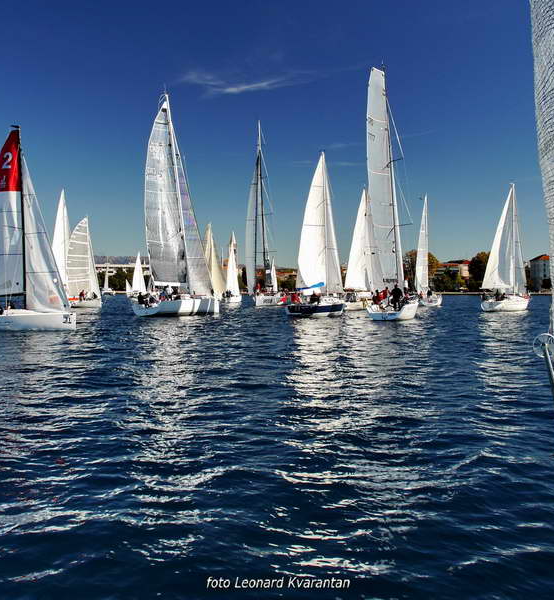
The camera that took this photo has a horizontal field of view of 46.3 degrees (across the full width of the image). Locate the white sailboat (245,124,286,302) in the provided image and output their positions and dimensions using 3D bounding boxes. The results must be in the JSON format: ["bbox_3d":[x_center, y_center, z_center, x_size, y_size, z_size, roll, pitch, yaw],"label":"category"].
[{"bbox_3d":[-1.123,-11.141,83.815,4.510,23.500,15.500,0,1,14],"label":"white sailboat"}]

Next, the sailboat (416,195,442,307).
[{"bbox_3d":[19.332,-6.239,80.902,3.460,13.800,10.000,0,1,15],"label":"sailboat"}]

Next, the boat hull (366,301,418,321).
[{"bbox_3d":[8.682,0.561,47.217,3.600,1.400,11.600,0,1,18],"label":"boat hull"}]

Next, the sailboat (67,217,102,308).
[{"bbox_3d":[-21.017,-4.229,71.936,2.620,10.100,7.200,0,1,20],"label":"sailboat"}]

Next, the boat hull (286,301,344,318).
[{"bbox_3d":[3.820,0.476,52.017,3.100,1.400,9.500,1,1,28],"label":"boat hull"}]

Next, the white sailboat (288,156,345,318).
[{"bbox_3d":[3.820,-5.323,51.914,3.260,13.000,9.500,1,1,28],"label":"white sailboat"}]

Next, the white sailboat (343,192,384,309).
[{"bbox_3d":[9.108,-5.028,63.421,3.150,12.000,8.800,1,1,30],"label":"white sailboat"}]

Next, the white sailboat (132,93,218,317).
[{"bbox_3d":[-7.362,-7.941,52.867,3.890,18.200,11.600,0,1,24],"label":"white sailboat"}]

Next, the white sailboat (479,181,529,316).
[{"bbox_3d":[22.577,-5.051,61.920,3.260,12.100,9.000,1,1,45],"label":"white sailboat"}]

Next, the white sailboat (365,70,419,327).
[{"bbox_3d":[8.682,-7.888,47.067,3.780,18.300,11.600,0,1,18],"label":"white sailboat"}]

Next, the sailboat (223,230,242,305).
[{"bbox_3d":[-5.910,-4.684,91.931,2.620,10.300,7.200,0,1,14],"label":"sailboat"}]

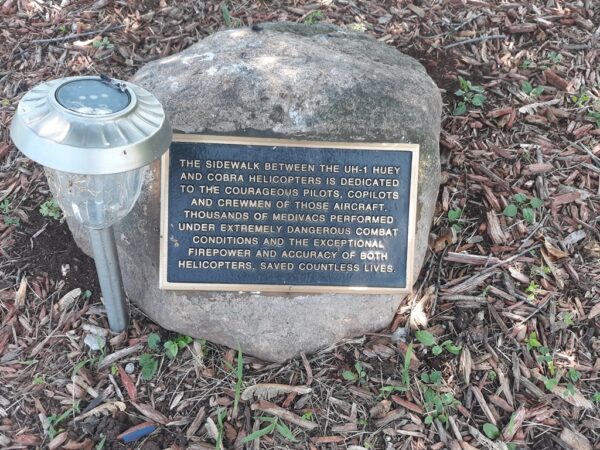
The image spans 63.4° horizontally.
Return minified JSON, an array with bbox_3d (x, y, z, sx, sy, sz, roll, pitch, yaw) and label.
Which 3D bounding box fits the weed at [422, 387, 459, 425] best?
[{"bbox_3d":[0.150,0.193,0.519,0.037,0.015,0.036,6,45,0],"label":"weed"}]

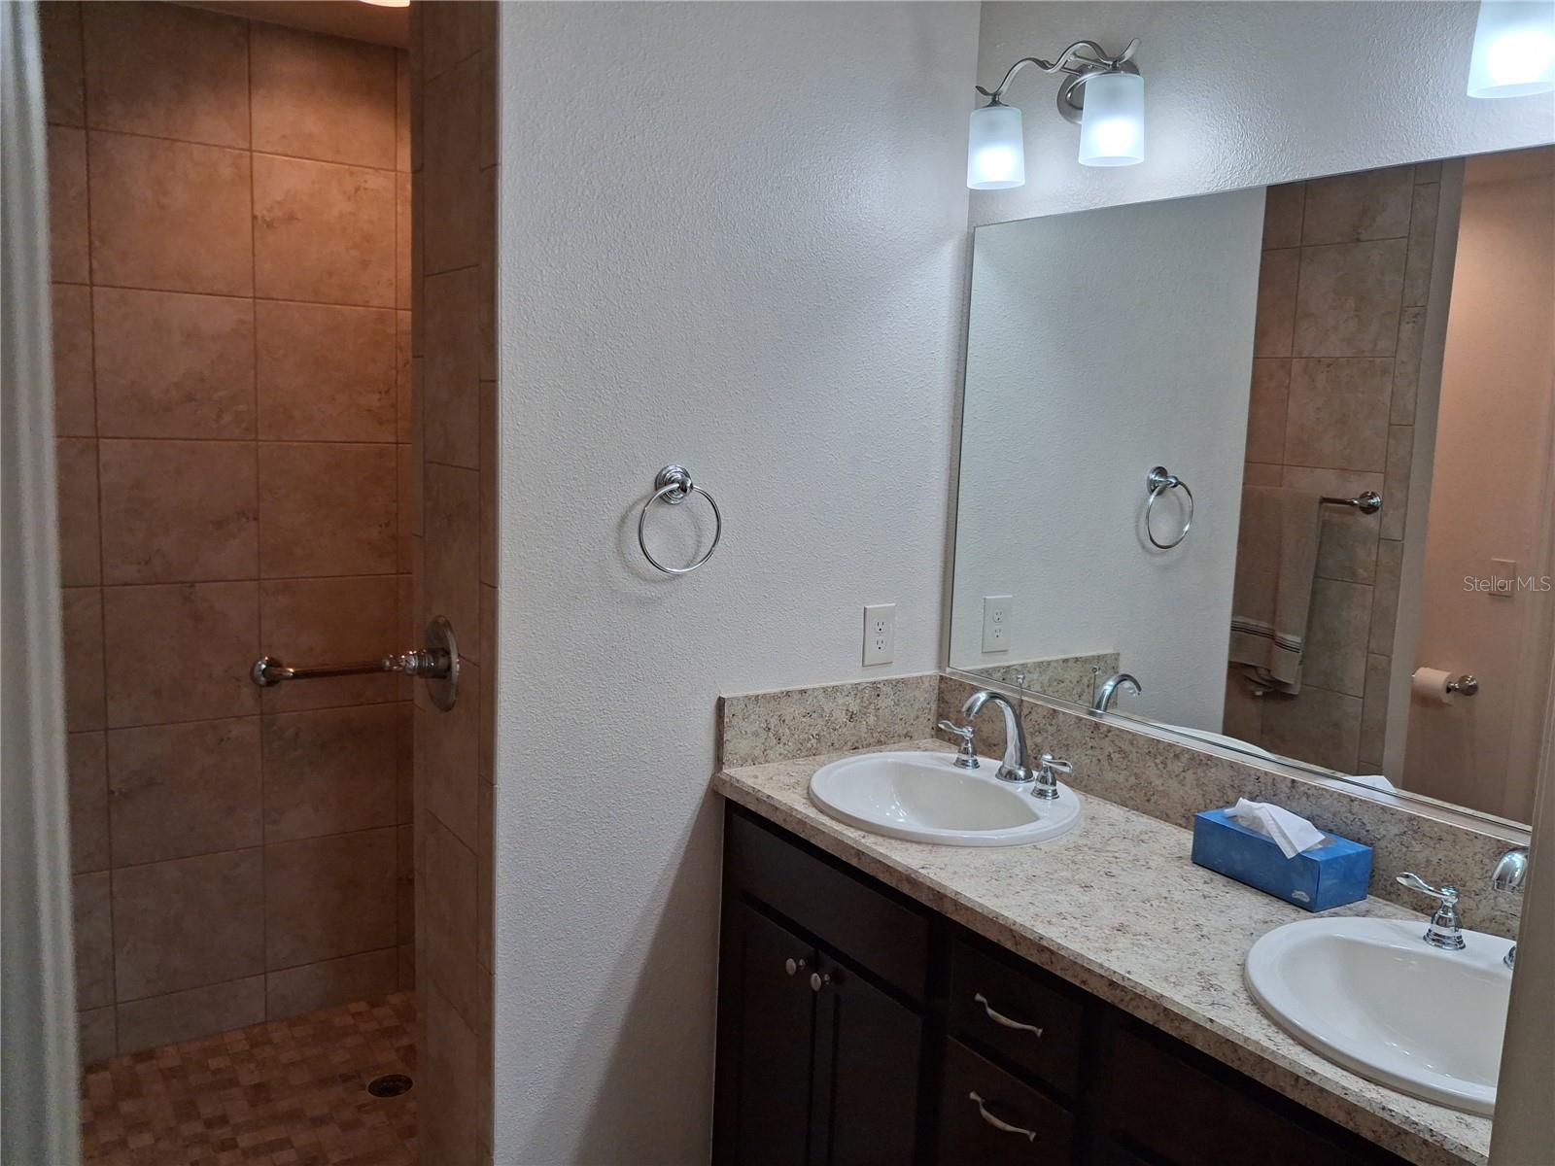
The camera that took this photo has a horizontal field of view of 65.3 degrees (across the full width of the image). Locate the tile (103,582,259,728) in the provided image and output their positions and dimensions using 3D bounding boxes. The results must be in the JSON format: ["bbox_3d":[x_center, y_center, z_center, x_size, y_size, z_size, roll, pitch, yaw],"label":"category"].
[{"bbox_3d":[-1.387,0.166,2.839,0.328,0.328,0.010,-3,9,-35],"label":"tile"}]

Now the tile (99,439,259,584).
[{"bbox_3d":[-1.399,-0.165,2.846,0.334,0.334,0.010,-3,9,-34],"label":"tile"}]

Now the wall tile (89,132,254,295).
[{"bbox_3d":[-1.348,-0.818,2.705,0.328,0.328,0.010,-3,9,-35],"label":"wall tile"}]

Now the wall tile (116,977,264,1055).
[{"bbox_3d":[-1.449,1.067,3.014,0.334,0.131,0.010,-3,9,-34],"label":"wall tile"}]

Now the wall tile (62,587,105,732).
[{"bbox_3d":[-1.677,0.182,2.712,0.300,0.334,0.010,-3,9,-34],"label":"wall tile"}]

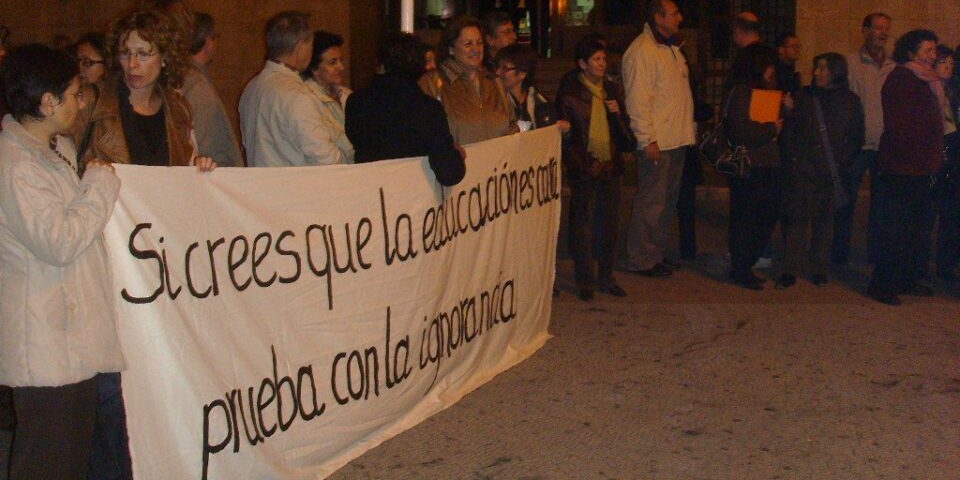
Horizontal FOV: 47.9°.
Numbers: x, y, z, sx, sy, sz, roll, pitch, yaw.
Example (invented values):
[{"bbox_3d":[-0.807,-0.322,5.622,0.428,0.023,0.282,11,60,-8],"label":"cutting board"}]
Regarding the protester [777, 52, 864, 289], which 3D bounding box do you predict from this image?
[{"bbox_3d":[2.313,-0.480,7.327,0.520,1.530,0.380,8,13,38],"label":"protester"}]

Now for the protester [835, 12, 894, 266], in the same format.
[{"bbox_3d":[2.817,-0.729,7.841,0.500,1.760,0.340,-4,11,-24],"label":"protester"}]

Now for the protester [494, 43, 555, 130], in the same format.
[{"bbox_3d":[0.236,-0.258,5.952,0.480,1.615,0.340,-2,10,-14],"label":"protester"}]

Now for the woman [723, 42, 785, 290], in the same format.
[{"bbox_3d":[1.803,-0.478,7.063,0.380,1.596,0.470,6,11,30],"label":"woman"}]

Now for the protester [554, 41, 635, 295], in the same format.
[{"bbox_3d":[0.757,-0.487,6.970,0.500,1.620,0.380,-5,11,-26],"label":"protester"}]

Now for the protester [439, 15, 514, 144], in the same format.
[{"bbox_3d":[-0.024,-0.309,5.681,0.500,1.685,0.360,-5,11,-26],"label":"protester"}]

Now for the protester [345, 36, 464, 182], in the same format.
[{"bbox_3d":[-0.345,-0.090,4.851,0.520,1.655,0.420,-2,10,-11],"label":"protester"}]

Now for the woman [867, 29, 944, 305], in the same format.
[{"bbox_3d":[2.709,-0.483,6.869,0.420,1.640,0.500,4,11,23],"label":"woman"}]

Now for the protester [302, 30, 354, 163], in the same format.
[{"bbox_3d":[-0.719,-0.131,5.094,0.340,1.655,0.480,7,12,36],"label":"protester"}]

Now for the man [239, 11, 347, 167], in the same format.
[{"bbox_3d":[-0.793,-0.091,4.552,0.400,1.690,0.540,-9,14,-43],"label":"man"}]

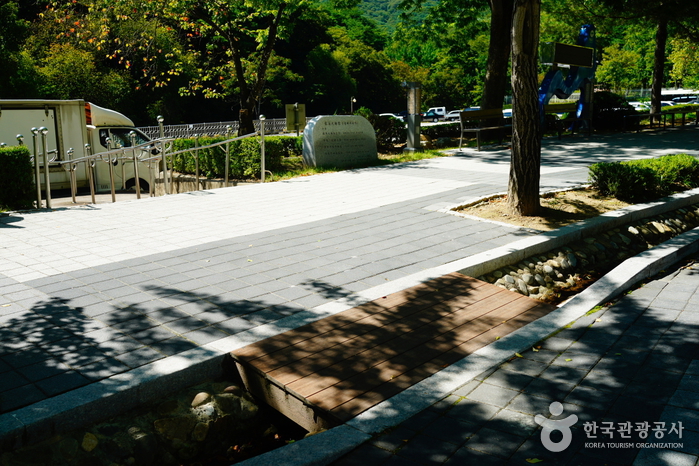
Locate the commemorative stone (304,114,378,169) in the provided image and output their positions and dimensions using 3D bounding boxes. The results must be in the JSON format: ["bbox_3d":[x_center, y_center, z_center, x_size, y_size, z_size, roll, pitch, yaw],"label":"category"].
[{"bbox_3d":[-0.120,-1.439,10.487,1.070,0.770,0.380,-6,13,-28],"label":"commemorative stone"}]

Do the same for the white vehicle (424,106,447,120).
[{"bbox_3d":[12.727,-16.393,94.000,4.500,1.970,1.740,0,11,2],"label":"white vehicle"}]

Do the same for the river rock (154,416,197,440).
[{"bbox_3d":[-0.813,0.914,3.175,0.175,0.085,0.120,0,11,0],"label":"river rock"}]

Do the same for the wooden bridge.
[{"bbox_3d":[0.361,0.634,3.883,0.860,0.200,2.000,15,20,40],"label":"wooden bridge"}]

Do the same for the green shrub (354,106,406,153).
[{"bbox_3d":[0.600,-2.071,13.600,1.100,0.950,1.100,-1,11,-6],"label":"green shrub"}]

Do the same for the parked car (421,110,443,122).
[{"bbox_3d":[10.100,-14.681,86.000,4.500,1.430,1.750,4,12,17],"label":"parked car"}]

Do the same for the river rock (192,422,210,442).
[{"bbox_3d":[-0.688,0.928,3.160,0.086,0.080,0.090,-2,12,-11],"label":"river rock"}]

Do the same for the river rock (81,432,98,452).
[{"bbox_3d":[-1.114,0.900,2.918,0.060,0.066,0.070,0,11,0],"label":"river rock"}]

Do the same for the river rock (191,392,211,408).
[{"bbox_3d":[-0.723,0.813,3.307,0.083,0.060,0.067,0,11,0],"label":"river rock"}]

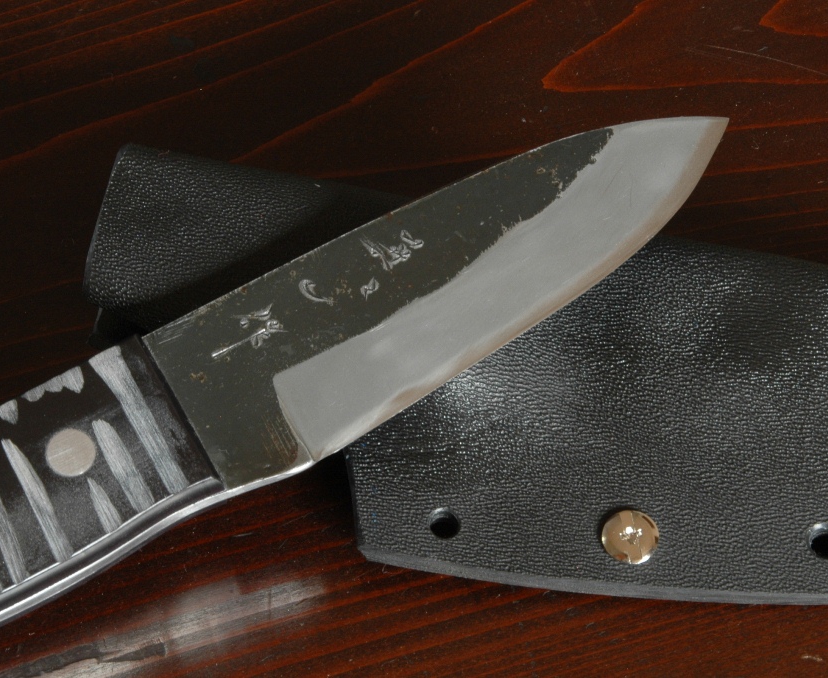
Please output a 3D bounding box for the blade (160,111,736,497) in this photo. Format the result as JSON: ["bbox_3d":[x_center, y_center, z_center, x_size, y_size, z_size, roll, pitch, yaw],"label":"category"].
[{"bbox_3d":[0.007,-0.007,0.436,0.082,0.003,0.026,-27,71,-5],"label":"blade"}]

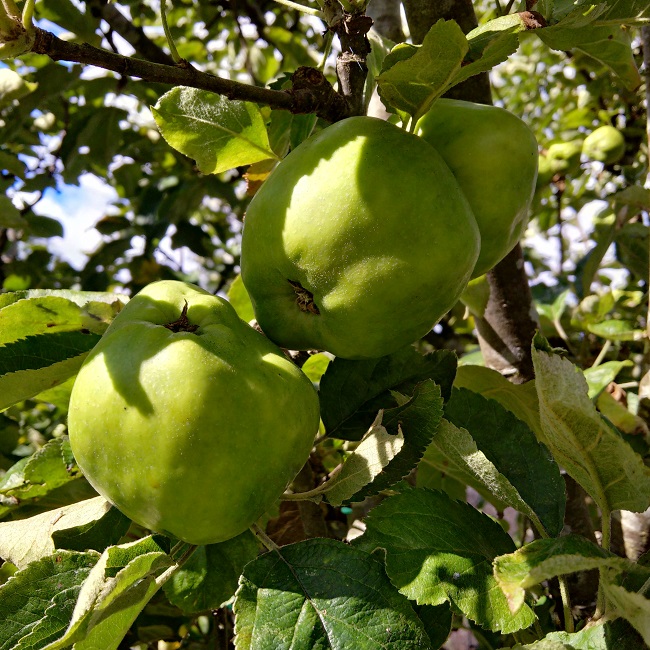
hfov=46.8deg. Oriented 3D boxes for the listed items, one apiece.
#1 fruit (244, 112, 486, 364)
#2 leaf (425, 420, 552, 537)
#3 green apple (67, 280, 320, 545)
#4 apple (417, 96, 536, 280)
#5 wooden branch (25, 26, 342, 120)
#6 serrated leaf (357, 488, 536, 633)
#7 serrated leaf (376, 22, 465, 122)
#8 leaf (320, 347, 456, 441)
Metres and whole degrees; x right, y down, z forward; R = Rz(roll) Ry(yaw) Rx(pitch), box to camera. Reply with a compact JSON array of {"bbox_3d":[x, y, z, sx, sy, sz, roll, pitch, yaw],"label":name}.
[{"bbox_3d":[0.013,-0.031,0.273,0.085,0.085,0.084,24,35,11],"label":"fruit"},{"bbox_3d":[0.072,0.065,0.325,0.036,0.066,0.025,-45,3,30],"label":"leaf"},{"bbox_3d":[-0.045,0.031,0.262,0.085,0.085,0.083,-4,-49,4],"label":"green apple"},{"bbox_3d":[0.057,-0.059,0.330,0.080,0.080,0.080,21,38,6],"label":"apple"},{"bbox_3d":[-0.054,-0.108,0.323,0.135,0.016,0.016,8,0,-15],"label":"wooden branch"},{"bbox_3d":[0.049,0.094,0.300,0.062,0.055,0.025,30,-35,6],"label":"serrated leaf"},{"bbox_3d":[0.039,-0.100,0.295,0.033,0.043,0.014,18,9,9],"label":"serrated leaf"},{"bbox_3d":[0.027,0.028,0.320,0.062,0.038,0.020,-31,-26,-9],"label":"leaf"}]

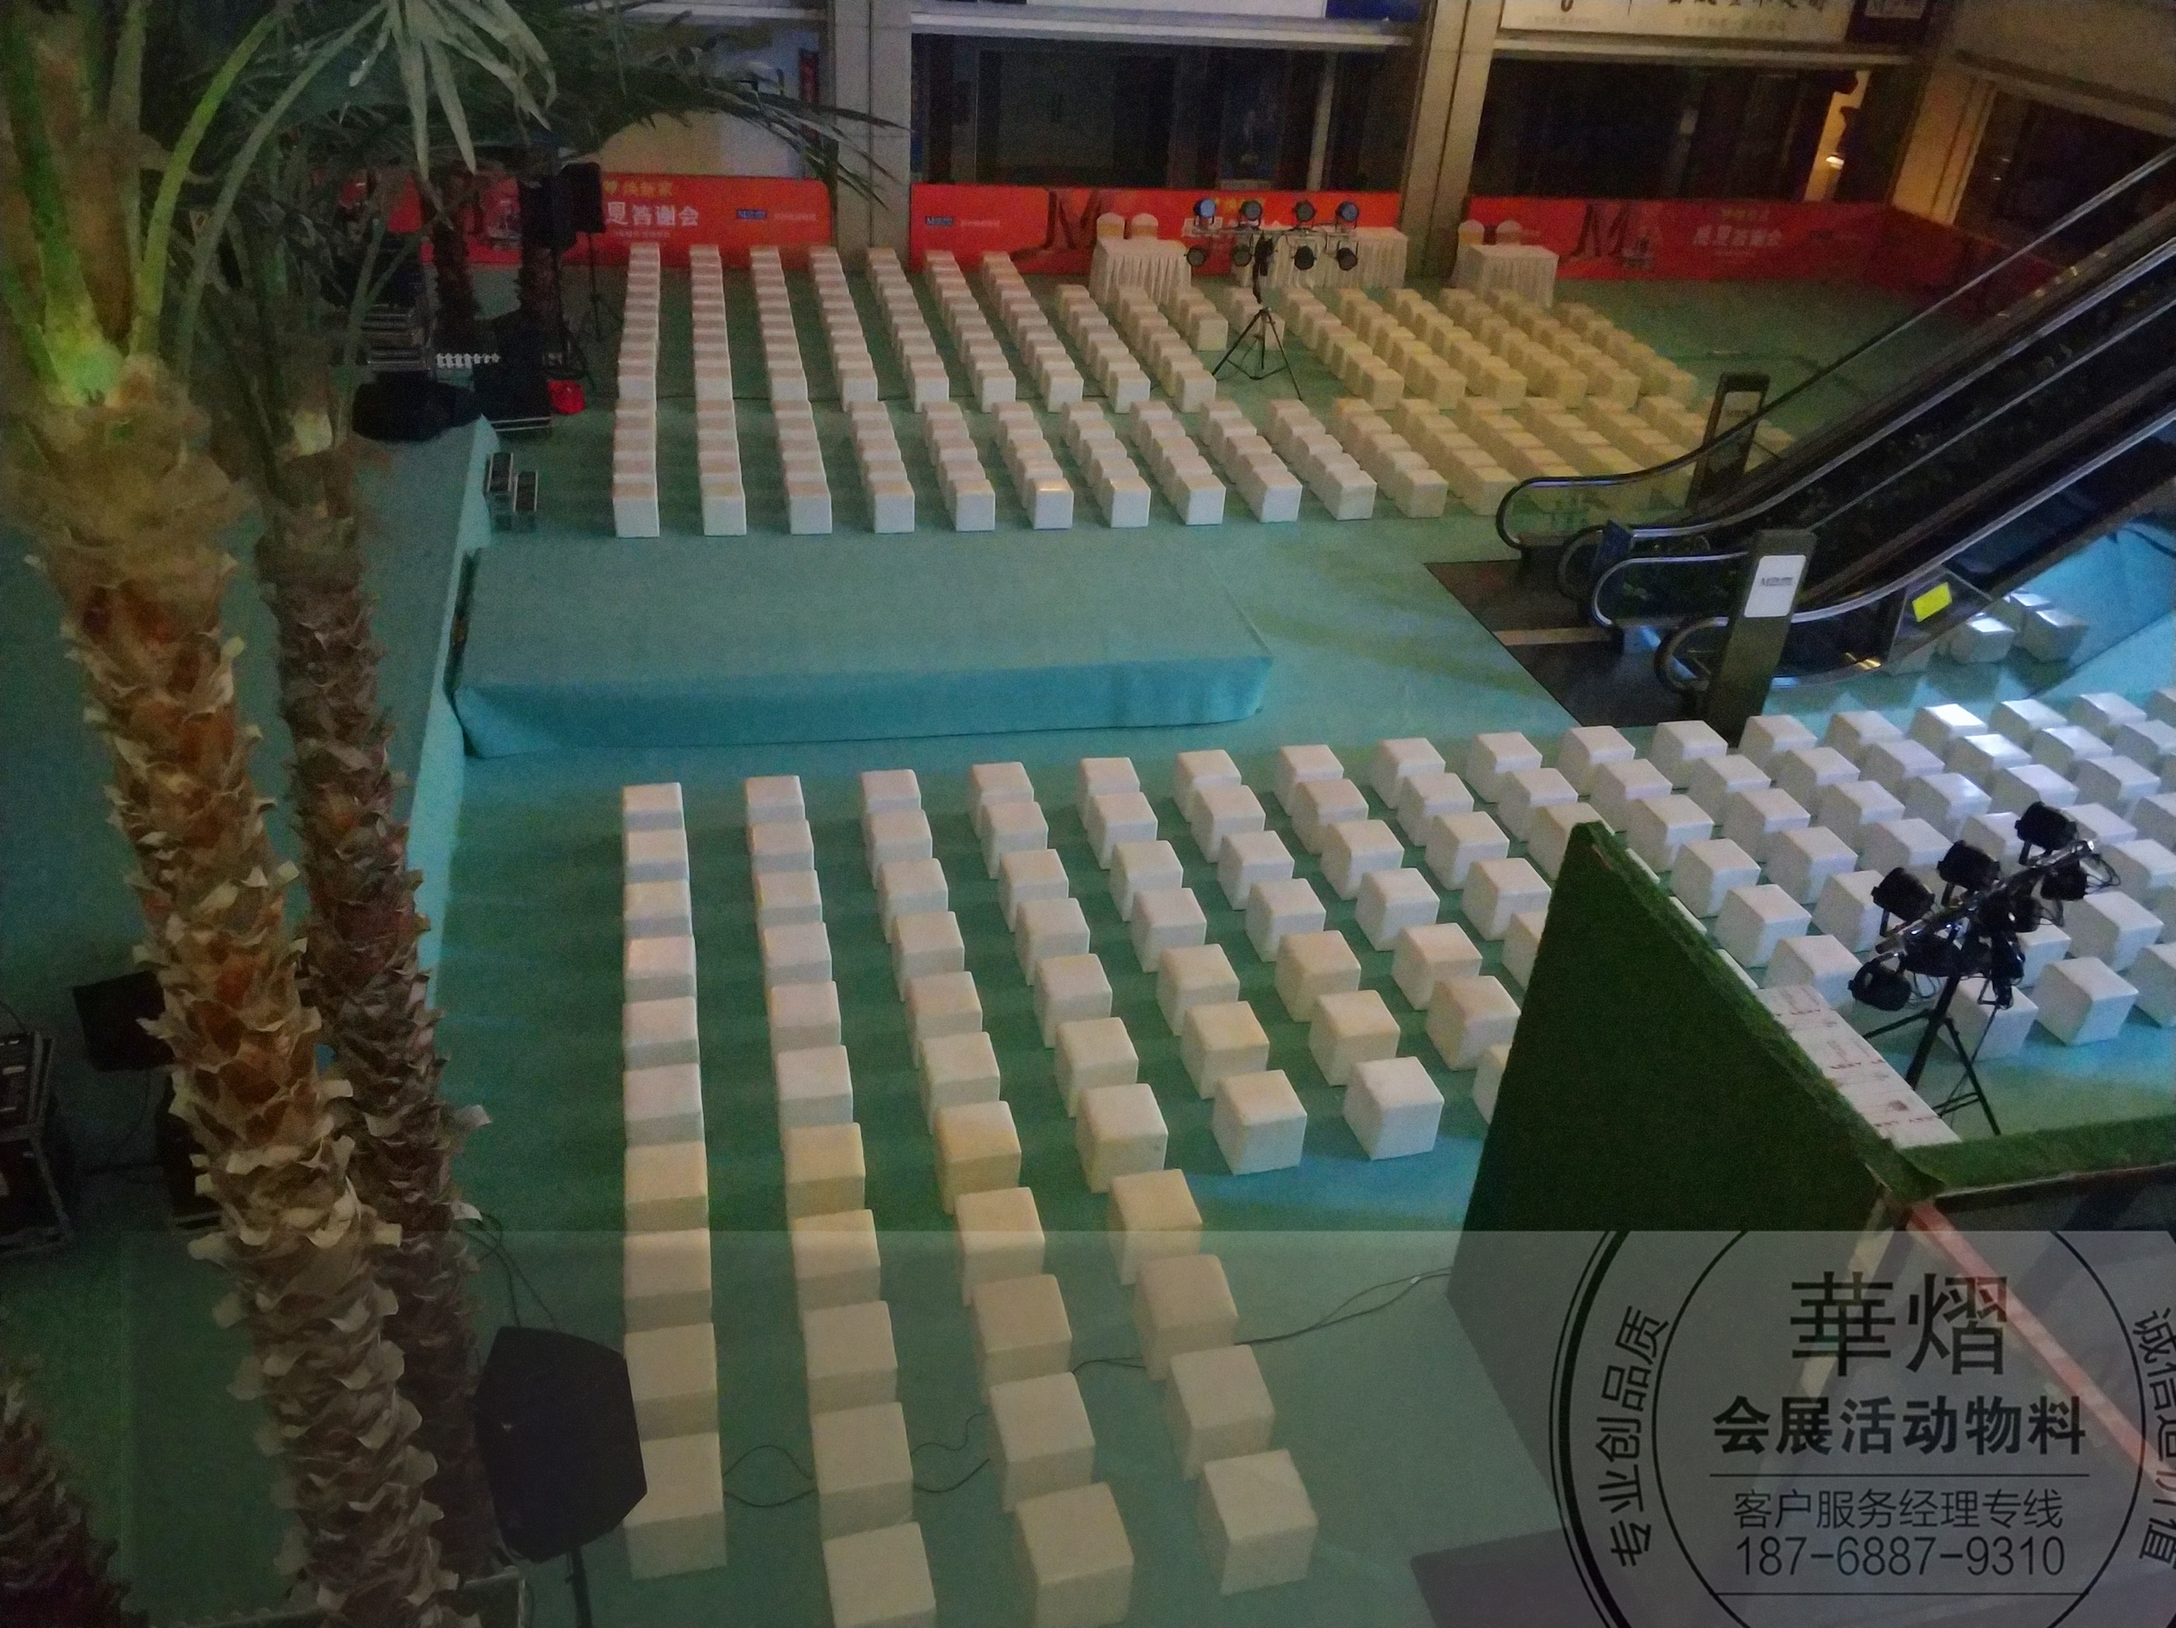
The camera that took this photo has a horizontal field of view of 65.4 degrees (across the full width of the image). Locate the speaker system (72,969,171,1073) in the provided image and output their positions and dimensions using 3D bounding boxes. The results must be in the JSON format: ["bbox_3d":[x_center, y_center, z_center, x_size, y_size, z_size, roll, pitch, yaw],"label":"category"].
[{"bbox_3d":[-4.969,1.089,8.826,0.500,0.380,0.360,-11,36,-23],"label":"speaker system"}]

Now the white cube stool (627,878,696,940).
[{"bbox_3d":[-2.827,0.730,11.195,0.400,0.395,0.400,-4,33,-13],"label":"white cube stool"}]

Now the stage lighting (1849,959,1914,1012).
[{"bbox_3d":[4.448,0.958,9.499,0.270,0.250,0.270,-6,19,-17],"label":"stage lighting"}]

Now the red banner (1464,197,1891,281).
[{"bbox_3d":[9.958,-9.709,28.706,7.650,1.330,0.060,-3,33,-11],"label":"red banner"}]

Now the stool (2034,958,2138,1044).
[{"bbox_3d":[6.753,1.268,11.491,0.400,0.395,0.400,-5,33,-15],"label":"stool"}]

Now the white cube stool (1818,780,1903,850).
[{"bbox_3d":[6.119,0.023,13.408,0.405,0.386,0.405,-4,33,-13],"label":"white cube stool"}]

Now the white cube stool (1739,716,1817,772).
[{"bbox_3d":[5.852,-0.556,14.418,0.400,0.395,0.402,-4,34,-14],"label":"white cube stool"}]

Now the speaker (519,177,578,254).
[{"bbox_3d":[-6.172,-6.894,19.498,0.430,0.730,0.450,21,36,23],"label":"speaker"}]

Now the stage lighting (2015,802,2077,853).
[{"bbox_3d":[5.484,0.078,9.707,0.240,0.235,0.230,-16,36,-30],"label":"stage lighting"}]

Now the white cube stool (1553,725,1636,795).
[{"bbox_3d":[4.204,-0.442,14.004,0.400,0.400,0.400,-3,33,-13],"label":"white cube stool"}]

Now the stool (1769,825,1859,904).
[{"bbox_3d":[5.446,0.380,12.732,0.400,0.395,0.400,-5,33,-15],"label":"stool"}]

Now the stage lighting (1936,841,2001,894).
[{"bbox_3d":[4.813,0.293,9.276,0.240,0.235,0.230,-16,38,-30],"label":"stage lighting"}]

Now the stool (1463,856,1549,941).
[{"bbox_3d":[3.008,0.613,12.181,0.400,0.400,0.400,-4,34,-14],"label":"stool"}]

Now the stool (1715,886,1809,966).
[{"bbox_3d":[4.751,0.789,11.925,0.400,0.390,0.395,-6,34,-16],"label":"stool"}]

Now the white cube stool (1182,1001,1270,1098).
[{"bbox_3d":[0.852,1.460,10.497,0.405,0.386,0.405,-5,33,-14],"label":"white cube stool"}]

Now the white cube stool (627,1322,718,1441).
[{"bbox_3d":[-1.934,2.689,7.909,0.400,0.385,0.400,-4,33,-13],"label":"white cube stool"}]

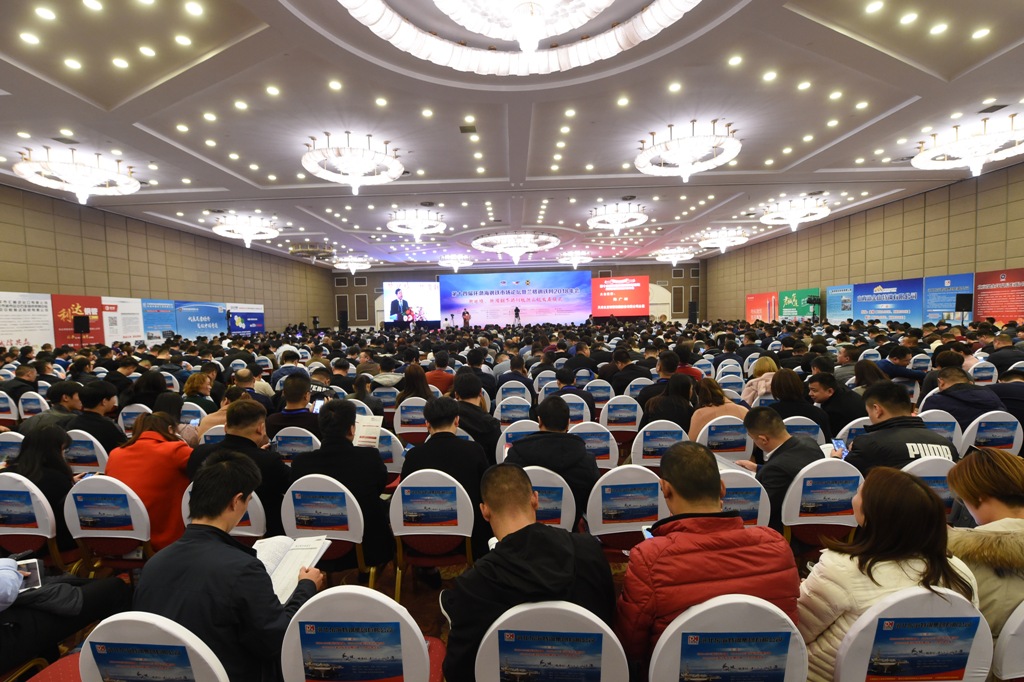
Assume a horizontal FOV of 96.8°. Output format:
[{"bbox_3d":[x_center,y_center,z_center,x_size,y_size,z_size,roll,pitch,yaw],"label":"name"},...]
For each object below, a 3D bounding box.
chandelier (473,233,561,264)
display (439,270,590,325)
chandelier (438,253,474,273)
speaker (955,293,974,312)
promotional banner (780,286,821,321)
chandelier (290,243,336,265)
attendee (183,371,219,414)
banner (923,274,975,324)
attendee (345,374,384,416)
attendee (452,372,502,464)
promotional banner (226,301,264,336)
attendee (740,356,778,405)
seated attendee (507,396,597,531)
[{"bbox_3d":[0.301,-5.666,28.847,5.650,1.700,5.650,-2,3,0],"label":"chandelier"},{"bbox_3d":[0.367,-3.471,39.373,13.200,4.800,0.150,-2,3,0],"label":"display"},{"bbox_3d":[-4.280,-5.892,34.766,2.650,1.420,2.650,-2,3,0],"label":"chandelier"},{"bbox_3d":[14.624,-1.226,14.715,0.390,0.570,0.360,1,4,41],"label":"speaker"},{"bbox_3d":[17.900,-1.675,28.476,0.100,2.970,3.990,-2,3,0],"label":"promotional banner"},{"bbox_3d":[-12.403,-5.419,28.340,2.900,1.200,2.900,-1,3,0],"label":"chandelier"},{"bbox_3d":[-3.393,0.946,5.187,0.470,1.225,0.730,-1,3,18],"label":"attendee"},{"bbox_3d":[17.392,-1.138,18.178,0.100,2.940,2.000,-2,3,0],"label":"banner"},{"bbox_3d":[-1.571,0.925,5.014,0.480,1.180,0.750,-1,3,6],"label":"attendee"},{"bbox_3d":[-0.358,0.894,3.886,0.540,1.290,0.800,-1,3,0],"label":"attendee"},{"bbox_3d":[-16.347,-0.772,28.130,0.100,3.000,3.900,-2,3,0],"label":"promotional banner"},{"bbox_3d":[2.503,0.787,4.779,0.480,1.265,0.730,-1,3,2],"label":"attendee"},{"bbox_3d":[0.235,0.947,2.811,0.550,1.290,0.750,-2,3,0],"label":"seated attendee"}]

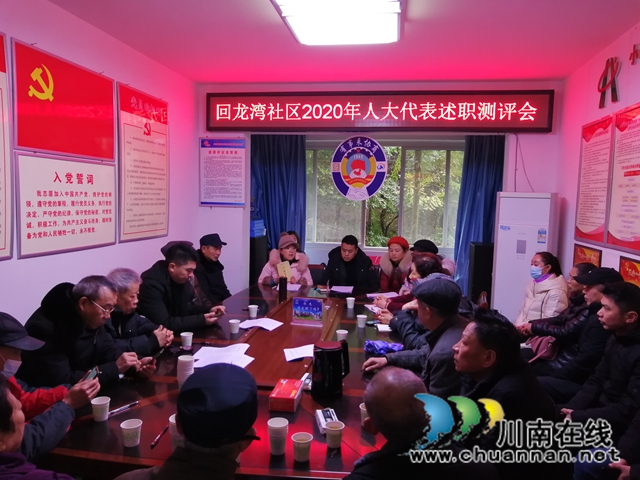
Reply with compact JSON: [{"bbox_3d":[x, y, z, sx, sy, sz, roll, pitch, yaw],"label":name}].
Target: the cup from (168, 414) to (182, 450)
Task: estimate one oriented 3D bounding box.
[{"bbox_3d":[-0.481,0.668,1.710,0.072,0.105,0.072,1,5,0],"label":"cup"}]

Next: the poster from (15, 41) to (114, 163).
[{"bbox_3d":[-1.624,-0.856,3.276,0.025,0.610,0.992,2,5,9],"label":"poster"}]

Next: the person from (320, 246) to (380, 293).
[{"bbox_3d":[0.281,0.587,4.914,0.570,1.240,0.720,2,5,9],"label":"person"}]

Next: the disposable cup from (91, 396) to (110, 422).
[{"bbox_3d":[-0.851,0.661,1.942,0.074,0.077,0.074,1,5,0],"label":"disposable cup"}]

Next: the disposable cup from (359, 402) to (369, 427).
[{"bbox_3d":[0.190,0.697,1.975,0.072,0.076,0.072,2,5,9],"label":"disposable cup"}]

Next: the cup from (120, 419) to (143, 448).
[{"bbox_3d":[-0.675,0.692,1.780,0.073,0.076,0.073,1,5,0],"label":"cup"}]

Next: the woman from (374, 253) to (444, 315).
[{"bbox_3d":[0.776,0.693,4.179,0.680,1.180,0.500,3,5,18],"label":"woman"}]

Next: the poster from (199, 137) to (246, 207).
[{"bbox_3d":[-1.003,-0.694,5.138,0.496,0.705,0.020,2,5,9],"label":"poster"}]

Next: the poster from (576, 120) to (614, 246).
[{"bbox_3d":[2.018,-0.425,3.709,0.020,0.908,0.604,2,5,9],"label":"poster"}]

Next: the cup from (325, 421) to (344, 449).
[{"bbox_3d":[0.054,0.695,1.776,0.072,0.074,0.072,1,5,0],"label":"cup"}]

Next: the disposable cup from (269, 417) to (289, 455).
[{"bbox_3d":[-0.146,0.693,1.750,0.072,0.106,0.072,1,5,0],"label":"disposable cup"}]

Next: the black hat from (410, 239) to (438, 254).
[{"bbox_3d":[0.978,0.058,4.673,0.260,0.140,0.220,2,5,1],"label":"black hat"}]

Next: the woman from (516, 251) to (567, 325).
[{"bbox_3d":[1.540,0.724,3.830,0.760,1.260,0.520,2,5,6],"label":"woman"}]

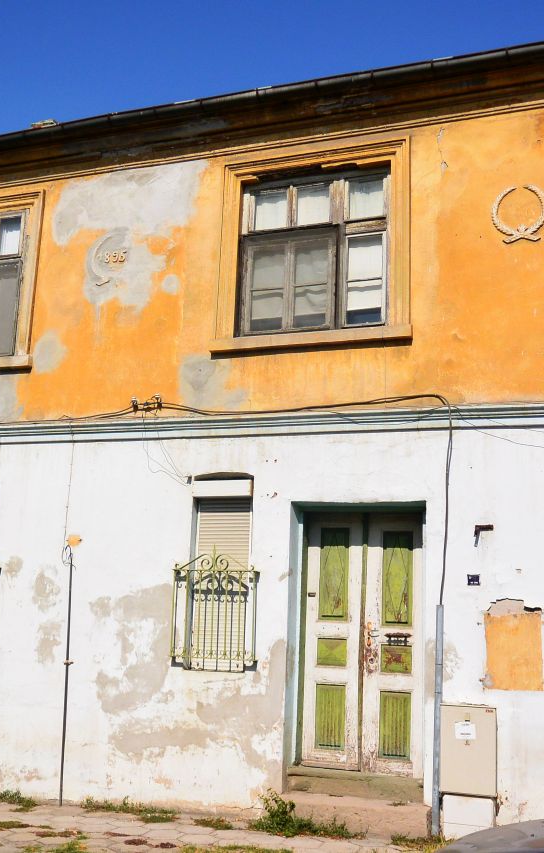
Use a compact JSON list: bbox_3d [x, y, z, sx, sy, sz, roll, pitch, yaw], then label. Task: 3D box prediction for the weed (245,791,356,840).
[{"bbox_3d":[0.253,3.458,8.519,1.030,0.340,0.380,-2,-12,20],"label":"weed"}]

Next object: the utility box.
[{"bbox_3d":[1.720,2.807,8.340,0.480,0.730,0.200,-2,-12,20],"label":"utility box"}]

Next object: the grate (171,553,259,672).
[{"bbox_3d":[-0.562,1.745,9.476,0.920,1.130,0.120,-2,-12,20],"label":"grate"}]

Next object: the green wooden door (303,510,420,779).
[{"bbox_3d":[0.898,2.074,9.366,1.180,2.450,0.100,-2,-12,20],"label":"green wooden door"}]

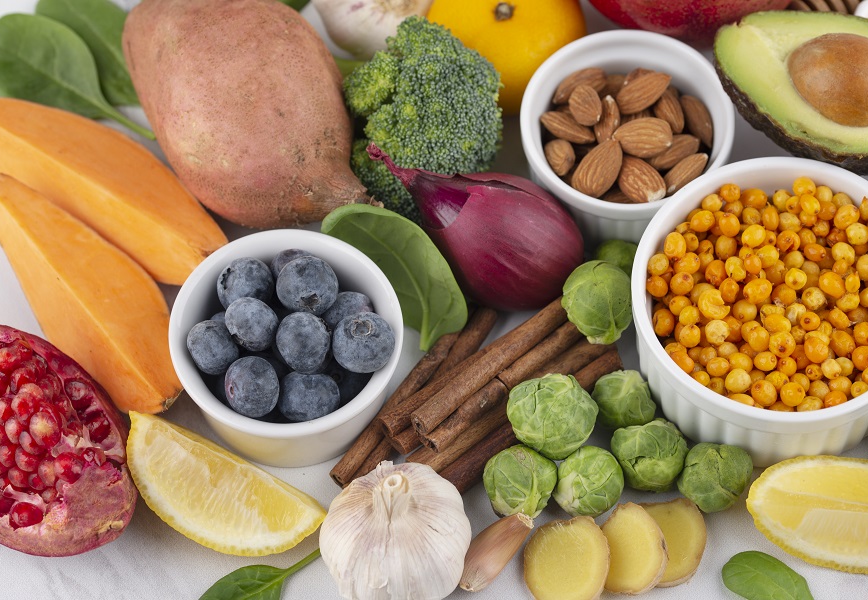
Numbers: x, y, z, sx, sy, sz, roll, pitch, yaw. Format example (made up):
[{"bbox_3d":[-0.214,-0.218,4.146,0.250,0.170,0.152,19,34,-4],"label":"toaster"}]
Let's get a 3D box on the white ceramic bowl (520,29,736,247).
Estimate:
[{"bbox_3d":[0.067,-0.054,0.921,0.074,0.039,0.074,0,62,0],"label":"white ceramic bowl"}]

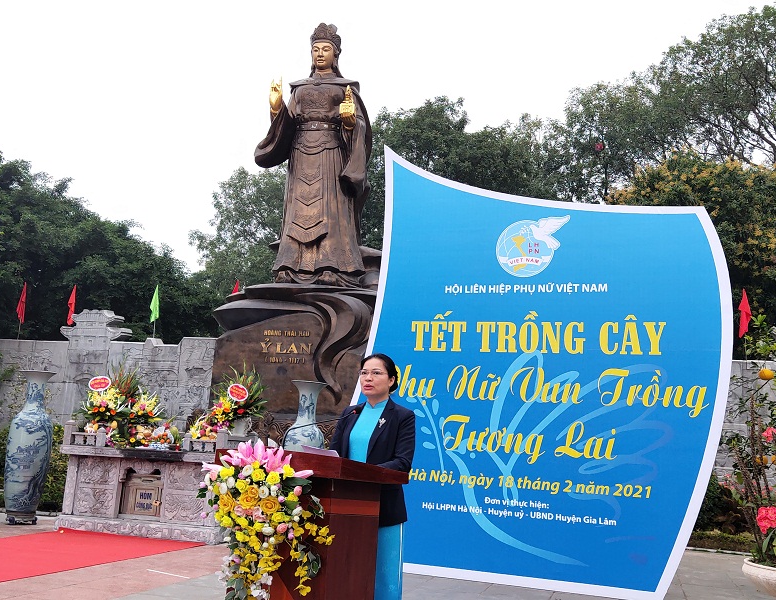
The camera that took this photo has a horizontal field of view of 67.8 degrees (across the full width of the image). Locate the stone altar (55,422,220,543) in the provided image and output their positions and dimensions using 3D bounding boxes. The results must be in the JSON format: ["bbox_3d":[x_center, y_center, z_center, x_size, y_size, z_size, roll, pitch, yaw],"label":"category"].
[{"bbox_3d":[-2.216,1.726,5.771,1.800,0.980,0.800,0,-8,15],"label":"stone altar"}]

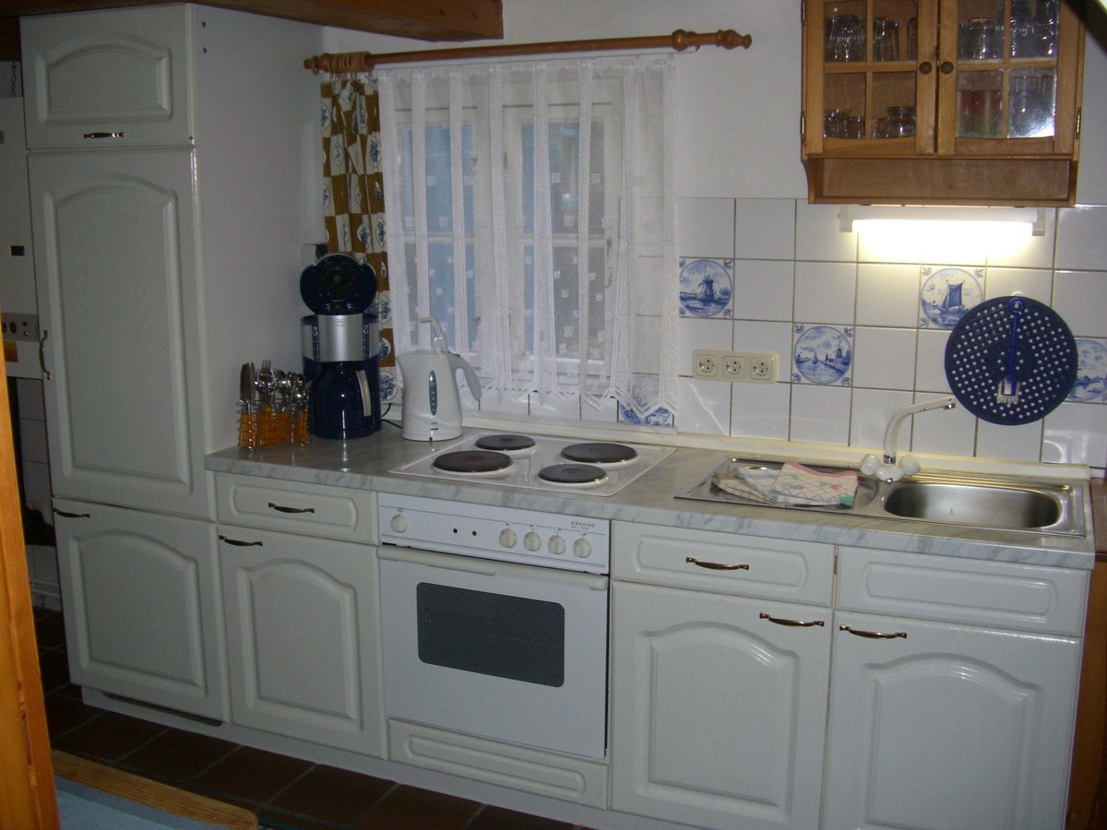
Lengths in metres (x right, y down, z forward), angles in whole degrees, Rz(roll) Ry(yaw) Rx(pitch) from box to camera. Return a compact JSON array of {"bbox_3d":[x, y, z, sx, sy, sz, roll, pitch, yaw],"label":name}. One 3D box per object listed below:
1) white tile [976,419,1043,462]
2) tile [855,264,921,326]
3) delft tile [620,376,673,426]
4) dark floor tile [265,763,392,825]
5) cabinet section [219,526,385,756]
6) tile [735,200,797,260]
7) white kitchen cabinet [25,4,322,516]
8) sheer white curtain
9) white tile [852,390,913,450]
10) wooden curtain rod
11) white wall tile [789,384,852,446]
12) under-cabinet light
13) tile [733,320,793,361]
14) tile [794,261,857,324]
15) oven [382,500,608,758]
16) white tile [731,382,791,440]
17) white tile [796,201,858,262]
[{"bbox_3d":[1.085,0.034,2.892,0.149,0.152,0.010,5,12,23],"label":"white tile"},{"bbox_3d":[0.801,-0.287,2.912,0.150,0.150,0.008,5,12,23],"label":"tile"},{"bbox_3d":[0.247,-0.035,3.211,0.150,0.150,0.008,5,12,23],"label":"delft tile"},{"bbox_3d":[-0.546,0.955,3.087,0.243,0.012,0.232,5,12,23],"label":"dark floor tile"},{"bbox_3d":[-0.535,0.528,3.381,0.495,0.570,0.570,5,12,23],"label":"cabinet section"},{"bbox_3d":[0.523,-0.456,2.992,0.150,0.150,0.009,5,12,24],"label":"tile"},{"bbox_3d":[-1.016,-0.424,3.390,0.587,1.306,0.574,5,12,23],"label":"white kitchen cabinet"},{"bbox_3d":[-0.081,-0.475,3.246,0.872,0.922,0.060,5,12,23],"label":"sheer white curtain"},{"bbox_3d":[0.803,0.011,2.971,0.150,0.150,0.008,5,12,23],"label":"white tile"},{"bbox_3d":[-0.115,-0.918,3.079,1.256,0.054,0.054,5,12,23],"label":"wooden curtain rod"},{"bbox_3d":[0.674,0.001,3.069,0.152,0.152,0.010,5,12,23],"label":"white wall tile"},{"bbox_3d":[0.888,-0.450,2.794,0.468,0.072,0.075,5,12,23],"label":"under-cabinet light"},{"bbox_3d":[0.533,-0.163,3.100,0.152,0.152,0.010,5,12,23],"label":"tile"},{"bbox_3d":[0.661,-0.296,2.959,0.150,0.150,0.009,5,12,24],"label":"tile"},{"bbox_3d":[-0.048,0.454,3.108,0.601,0.594,0.575,5,12,23],"label":"oven"},{"bbox_3d":[0.534,-0.011,3.130,0.152,0.152,0.010,5,12,23],"label":"white tile"},{"bbox_3d":[0.670,-0.452,2.980,0.152,0.152,0.010,5,12,23],"label":"white tile"}]

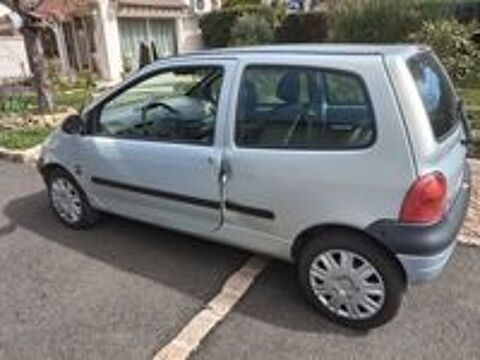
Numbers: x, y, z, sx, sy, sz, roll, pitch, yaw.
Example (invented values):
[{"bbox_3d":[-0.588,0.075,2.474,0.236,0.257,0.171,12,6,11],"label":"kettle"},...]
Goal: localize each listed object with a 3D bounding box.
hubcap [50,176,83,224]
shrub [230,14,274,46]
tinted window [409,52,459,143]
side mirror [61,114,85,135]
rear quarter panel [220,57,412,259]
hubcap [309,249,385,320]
[{"bbox_3d":[-1.439,0.168,3.108,0.385,0.385,0.050,11,22,32],"label":"hubcap"},{"bbox_3d":[0.386,-3.913,11.314,1.350,2.000,1.350,-1,18,0],"label":"shrub"},{"bbox_3d":[1.139,-0.502,2.074,0.100,0.400,1.120,-21,3,38],"label":"tinted window"},{"bbox_3d":[-1.167,-0.386,2.623,0.110,0.140,0.180,11,22,32],"label":"side mirror"},{"bbox_3d":[0.355,-0.065,1.867,1.020,1.060,0.230,11,22,32],"label":"rear quarter panel"},{"bbox_3d":[0.536,0.530,1.897,0.385,0.385,0.050,11,22,32],"label":"hubcap"}]

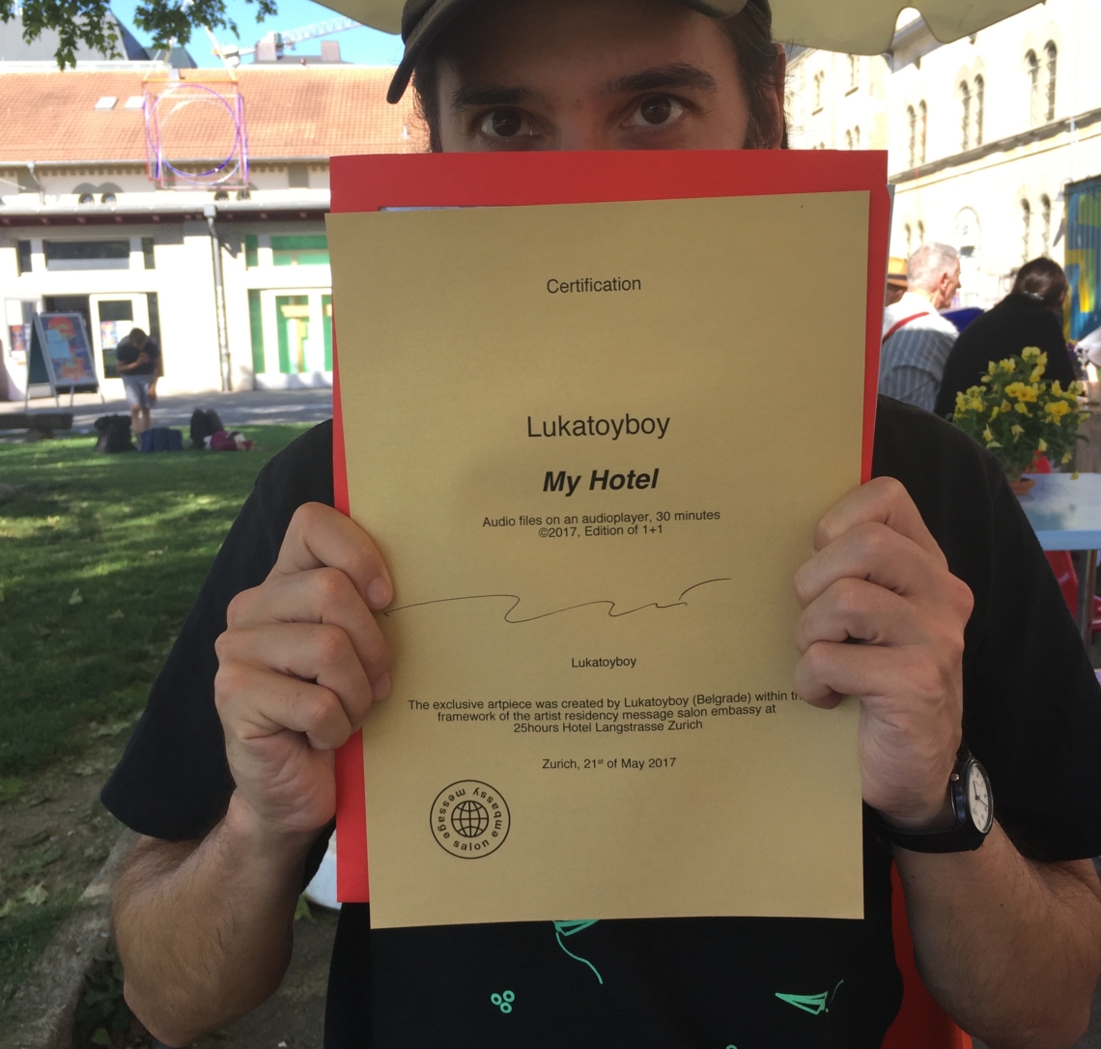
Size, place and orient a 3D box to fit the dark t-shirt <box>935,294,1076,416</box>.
[{"bbox_3d":[1.493,-0.486,4.050,0.480,0.570,0.380,2,12,24],"label":"dark t-shirt"}]

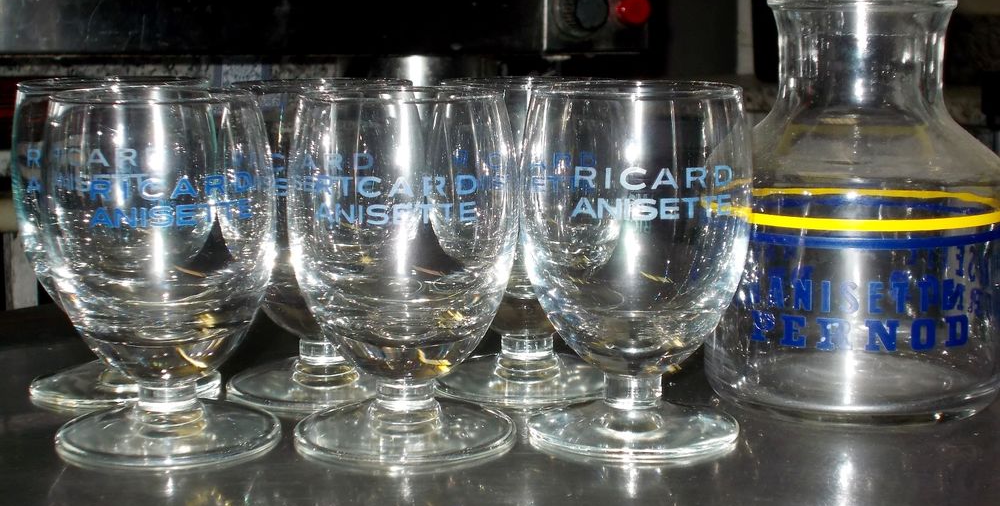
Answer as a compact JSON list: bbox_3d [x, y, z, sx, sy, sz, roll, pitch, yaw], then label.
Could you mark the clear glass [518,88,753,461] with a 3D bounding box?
[{"bbox_3d":[0.044,0.004,0.543,0.074,0.111,0.074,-1,9,-5],"label":"clear glass"}]

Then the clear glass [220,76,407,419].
[{"bbox_3d":[-0.063,-0.006,0.604,0.074,0.111,0.074,0,9,4],"label":"clear glass"}]

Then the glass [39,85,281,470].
[{"bbox_3d":[-0.109,0.005,0.539,0.074,0.111,0.074,-4,10,-19],"label":"glass"}]

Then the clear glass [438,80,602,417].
[{"bbox_3d":[0.011,-0.007,0.608,0.074,0.111,0.074,0,9,1],"label":"clear glass"}]

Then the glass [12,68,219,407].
[{"bbox_3d":[-0.138,-0.006,0.609,0.074,0.111,0.074,-1,9,-1],"label":"glass"}]

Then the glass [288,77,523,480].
[{"bbox_3d":[-0.031,0.004,0.540,0.074,0.111,0.074,0,9,1],"label":"glass"}]

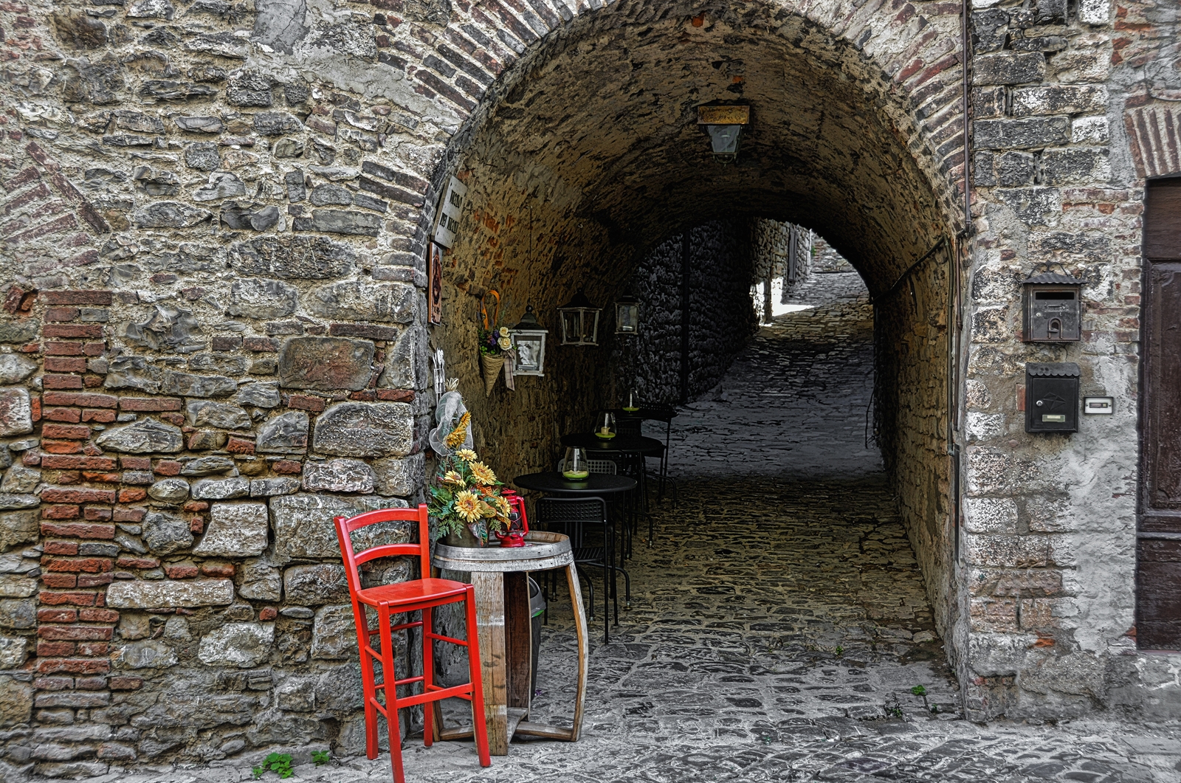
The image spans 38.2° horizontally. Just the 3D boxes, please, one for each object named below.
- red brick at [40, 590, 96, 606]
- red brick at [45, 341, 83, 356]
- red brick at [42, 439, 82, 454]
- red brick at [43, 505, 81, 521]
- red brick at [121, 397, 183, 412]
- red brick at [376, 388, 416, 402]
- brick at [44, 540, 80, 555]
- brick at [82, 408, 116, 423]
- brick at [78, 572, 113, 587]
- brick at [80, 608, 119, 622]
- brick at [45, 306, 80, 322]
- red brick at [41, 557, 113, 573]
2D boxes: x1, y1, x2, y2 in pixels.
[{"bbox_3d":[-2.090,0.827,6.895,0.229,0.059,0.130,1,0,1],"label":"red brick"},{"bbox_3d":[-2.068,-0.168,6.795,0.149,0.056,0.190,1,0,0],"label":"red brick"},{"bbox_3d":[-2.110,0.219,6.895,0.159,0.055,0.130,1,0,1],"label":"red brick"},{"bbox_3d":[-2.133,0.483,6.932,0.151,0.059,0.165,0,1,-7],"label":"red brick"},{"bbox_3d":[-1.757,0.053,6.895,0.251,0.055,0.130,1,0,1],"label":"red brick"},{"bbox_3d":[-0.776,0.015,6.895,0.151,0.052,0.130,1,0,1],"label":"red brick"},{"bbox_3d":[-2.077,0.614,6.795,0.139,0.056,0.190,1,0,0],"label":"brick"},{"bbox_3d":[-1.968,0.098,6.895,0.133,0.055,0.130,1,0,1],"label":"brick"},{"bbox_3d":[-2.004,0.756,6.954,0.134,0.060,0.165,0,1,-7],"label":"brick"},{"bbox_3d":[-1.991,0.900,6.958,0.148,0.060,0.165,0,1,-7],"label":"brick"},{"bbox_3d":[-2.127,-0.312,6.917,0.133,0.059,0.165,0,1,-7],"label":"brick"},{"bbox_3d":[-2.055,0.696,6.895,0.284,0.063,0.130,1,0,1],"label":"red brick"}]

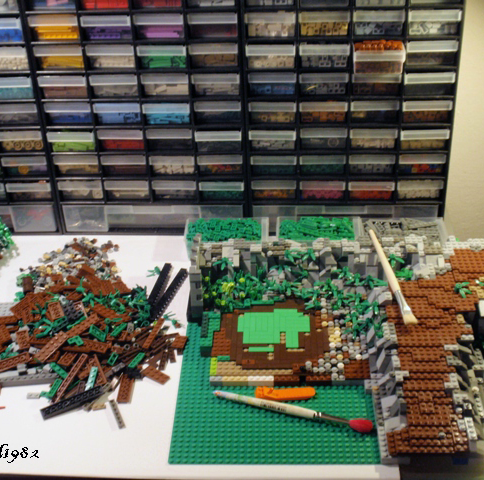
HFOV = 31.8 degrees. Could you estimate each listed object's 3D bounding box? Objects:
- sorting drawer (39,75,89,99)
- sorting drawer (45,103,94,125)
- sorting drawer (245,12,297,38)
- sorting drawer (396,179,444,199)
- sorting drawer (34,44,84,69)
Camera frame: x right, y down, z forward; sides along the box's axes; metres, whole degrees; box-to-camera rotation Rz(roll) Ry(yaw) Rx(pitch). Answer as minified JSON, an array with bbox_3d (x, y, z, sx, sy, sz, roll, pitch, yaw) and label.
[{"bbox_3d":[-0.259,-0.261,1.306,0.070,0.037,0.138,0,32,4],"label":"sorting drawer"},{"bbox_3d":[-0.253,-0.223,1.322,0.069,0.037,0.137,0,33,4],"label":"sorting drawer"},{"bbox_3d":[0.044,-0.334,1.238,0.070,0.037,0.138,0,32,4],"label":"sorting drawer"},{"bbox_3d":[0.276,-0.110,1.357,0.070,0.039,0.138,0,32,4],"label":"sorting drawer"},{"bbox_3d":[-0.258,-0.297,1.281,0.068,0.038,0.135,0,33,4],"label":"sorting drawer"}]

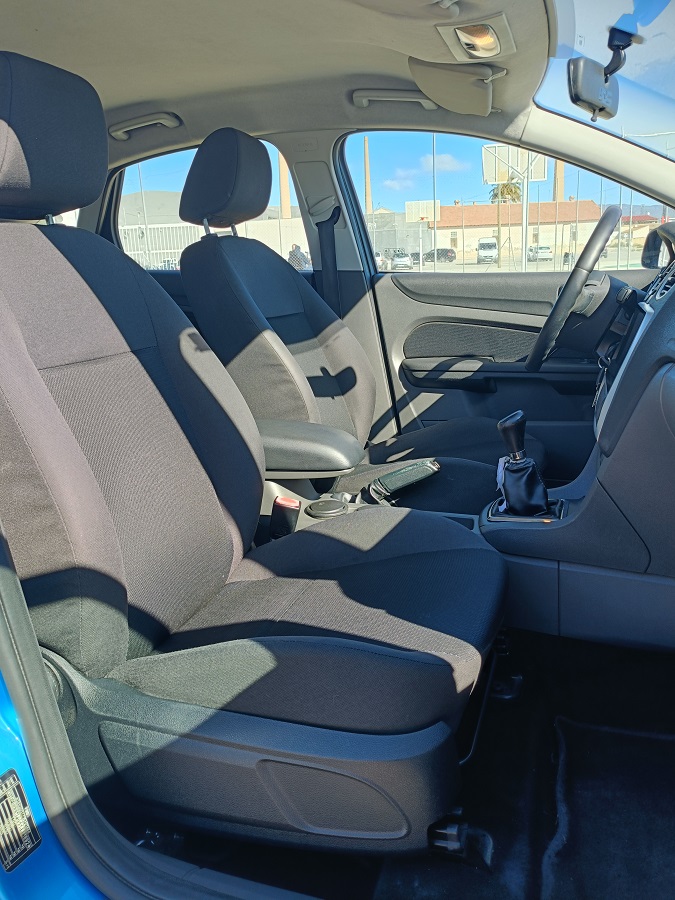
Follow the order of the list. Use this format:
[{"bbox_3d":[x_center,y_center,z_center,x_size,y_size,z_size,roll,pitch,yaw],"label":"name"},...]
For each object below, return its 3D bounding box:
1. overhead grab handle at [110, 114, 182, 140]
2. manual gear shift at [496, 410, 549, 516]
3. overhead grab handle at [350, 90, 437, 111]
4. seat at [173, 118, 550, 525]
[{"bbox_3d":[-0.514,-0.871,1.754,0.205,0.042,0.038,-4,29,18],"label":"overhead grab handle"},{"bbox_3d":[0.339,0.023,1.180,0.090,0.185,0.080,3,16,19],"label":"manual gear shift"},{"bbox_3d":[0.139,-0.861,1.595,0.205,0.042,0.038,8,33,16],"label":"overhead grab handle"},{"bbox_3d":[0.072,-0.293,1.588,0.860,1.000,0.520,3,16,19],"label":"seat"}]

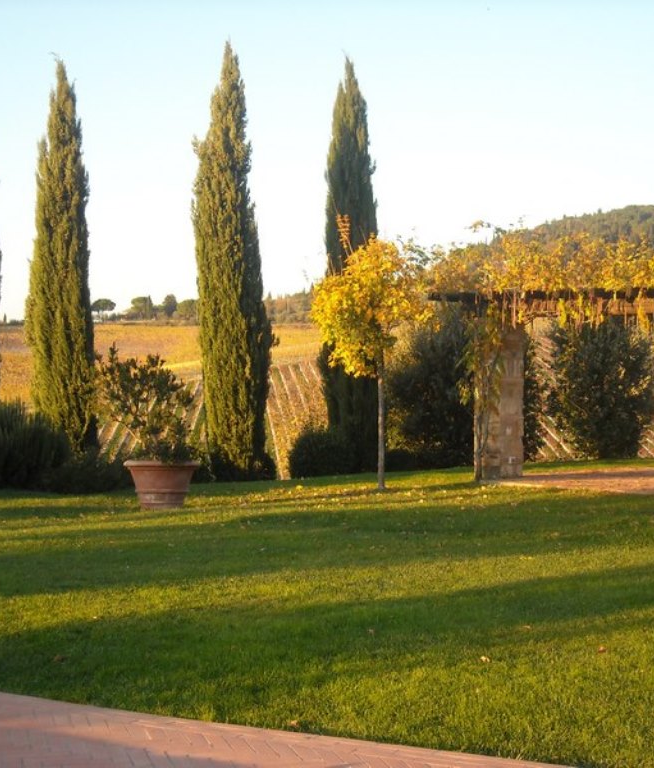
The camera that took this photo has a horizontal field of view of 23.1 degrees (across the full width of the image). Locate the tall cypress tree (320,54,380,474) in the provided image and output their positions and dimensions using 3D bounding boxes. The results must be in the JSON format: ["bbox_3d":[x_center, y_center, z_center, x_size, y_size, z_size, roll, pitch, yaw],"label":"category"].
[{"bbox_3d":[0.382,-1.937,26.000,0.950,6.750,0.950,0,0,0],"label":"tall cypress tree"}]

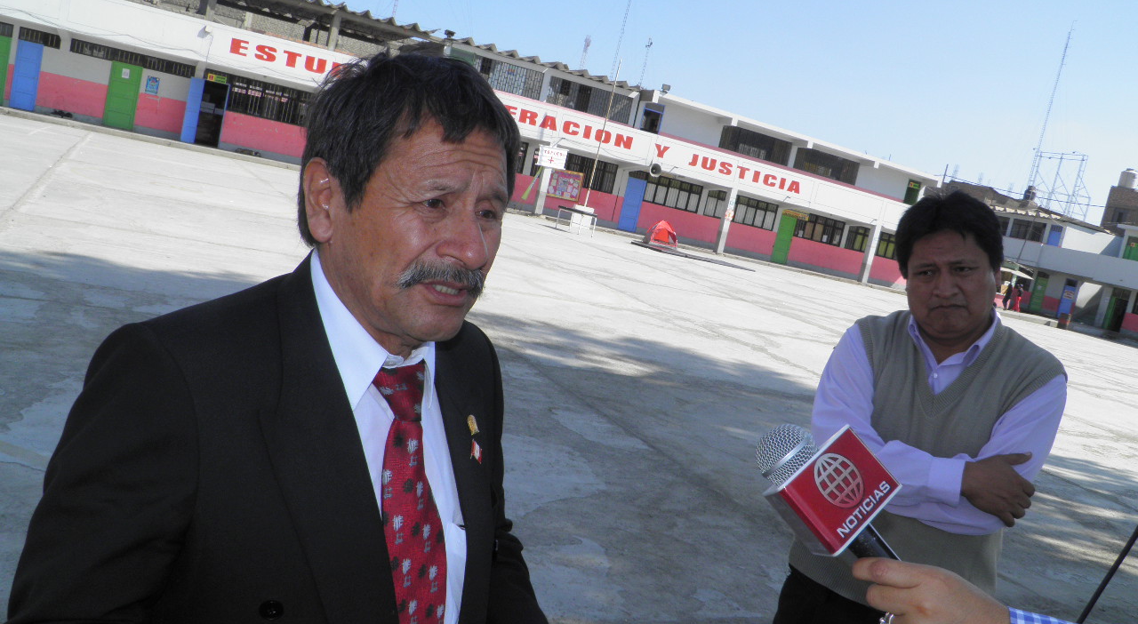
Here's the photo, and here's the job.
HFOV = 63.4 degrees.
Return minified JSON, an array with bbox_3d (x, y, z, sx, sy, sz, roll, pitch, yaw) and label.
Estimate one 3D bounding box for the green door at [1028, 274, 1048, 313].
[{"bbox_3d":[28.743,-1.055,56.300,0.080,2.130,0.900,8,8,-29],"label":"green door"}]

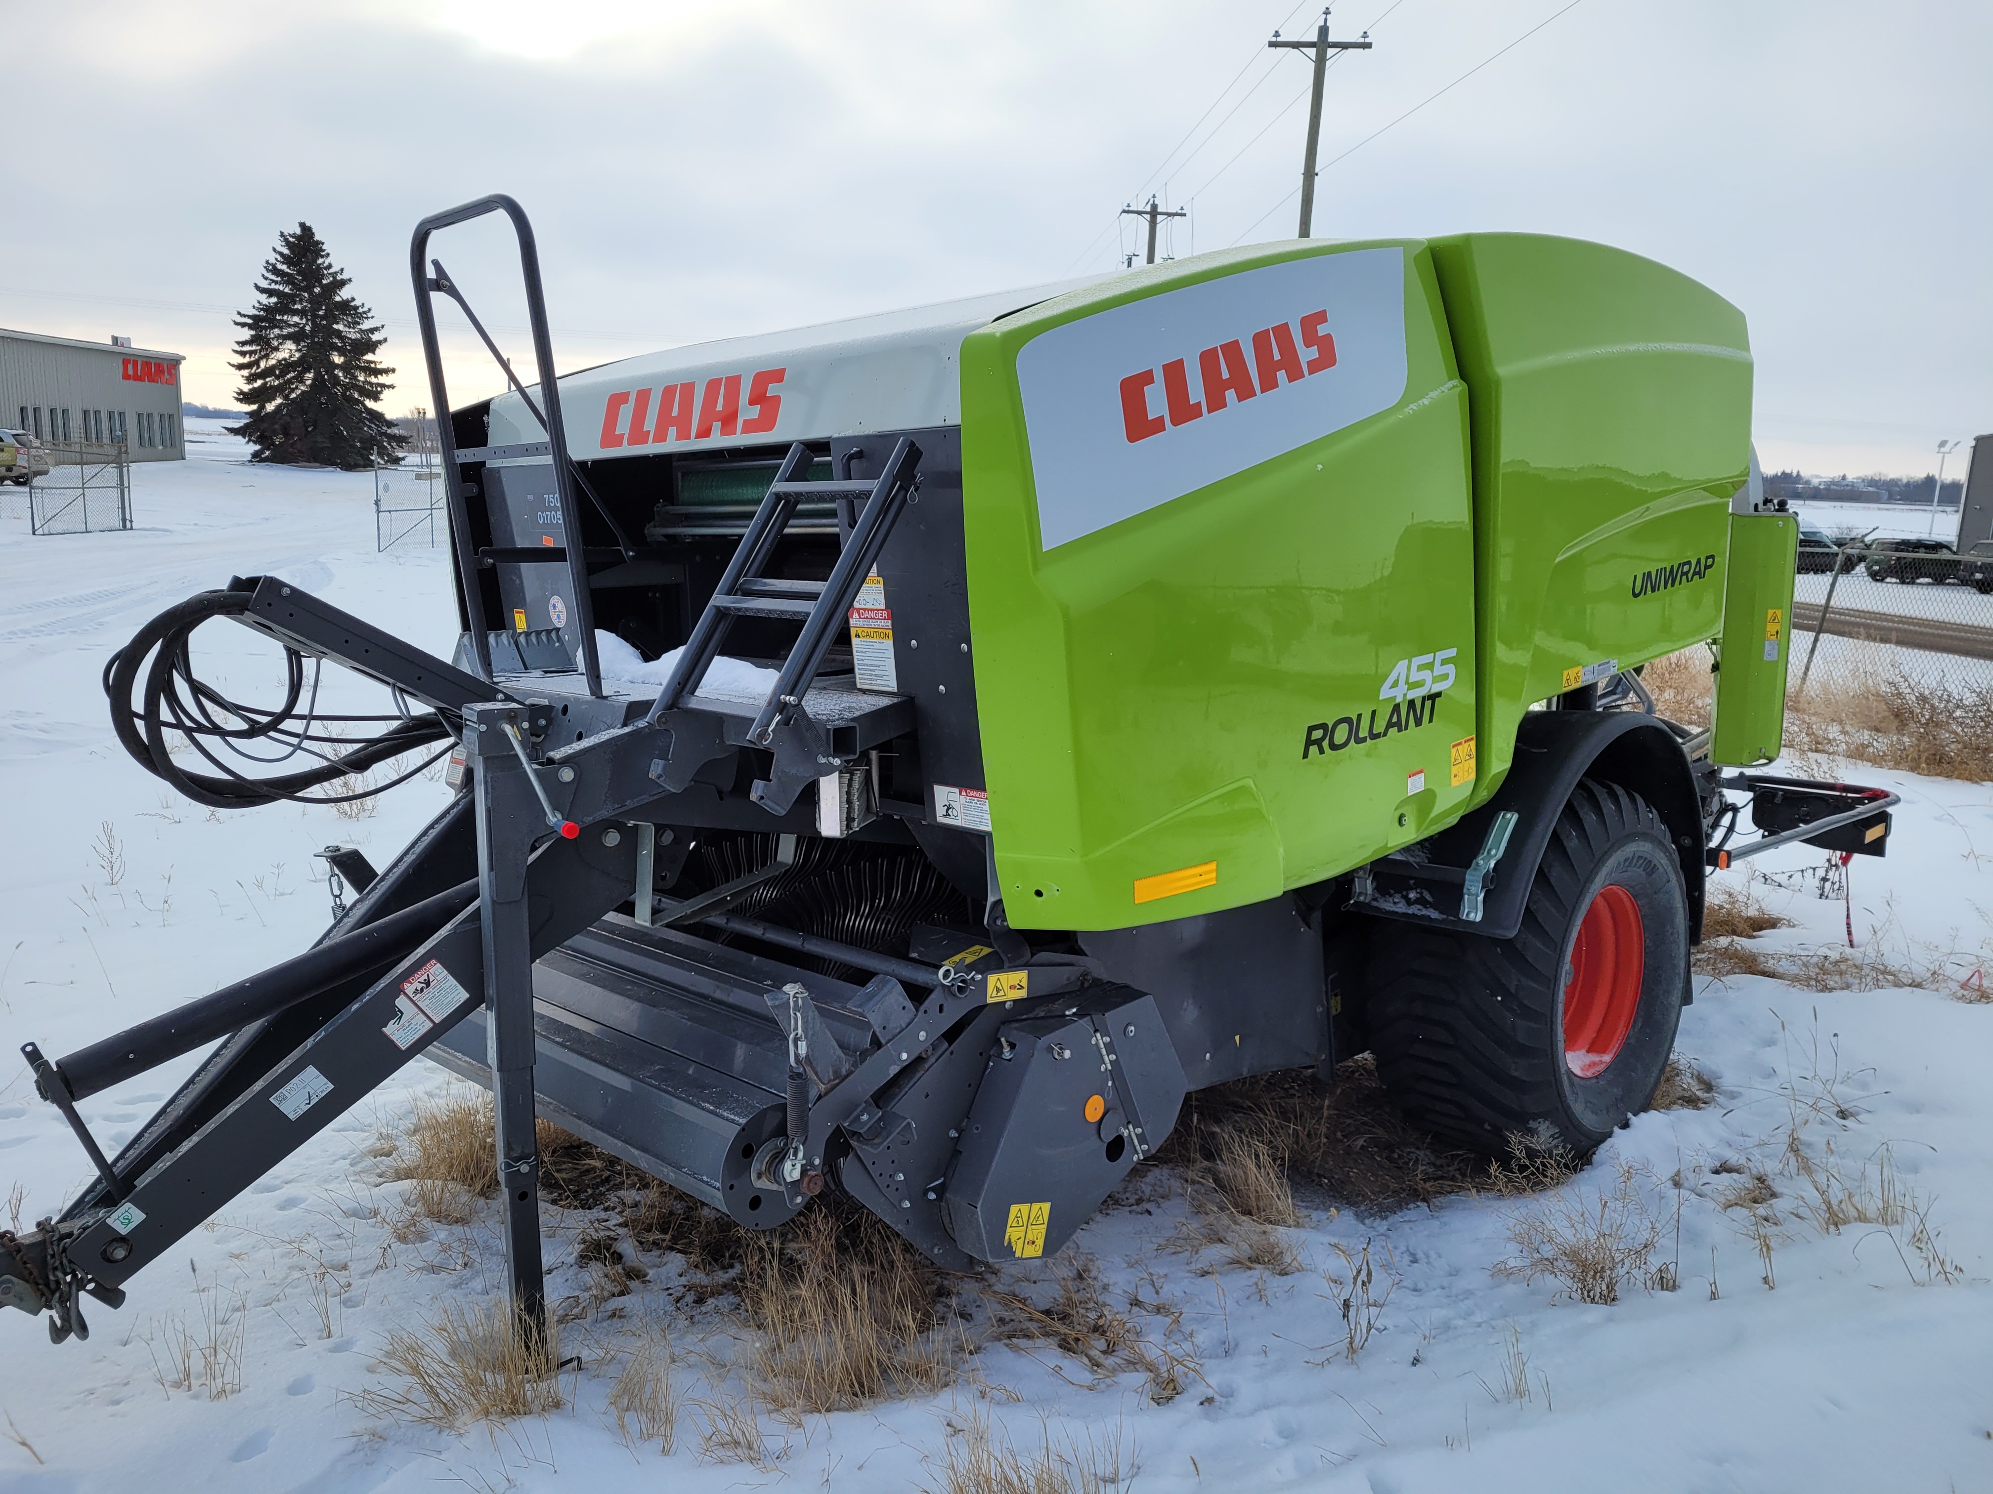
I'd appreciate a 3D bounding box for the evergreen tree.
[{"bbox_3d":[-32.765,-19.284,72.000,8.300,11.700,8.300,-2,12,-24],"label":"evergreen tree"}]

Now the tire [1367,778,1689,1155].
[{"bbox_3d":[1.710,0.696,4.776,1.180,1.180,0.600,-9,10,-43],"label":"tire"}]

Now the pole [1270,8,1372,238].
[{"bbox_3d":[6.828,-10.057,33.648,2.350,12.200,0.350,3,11,2],"label":"pole"}]

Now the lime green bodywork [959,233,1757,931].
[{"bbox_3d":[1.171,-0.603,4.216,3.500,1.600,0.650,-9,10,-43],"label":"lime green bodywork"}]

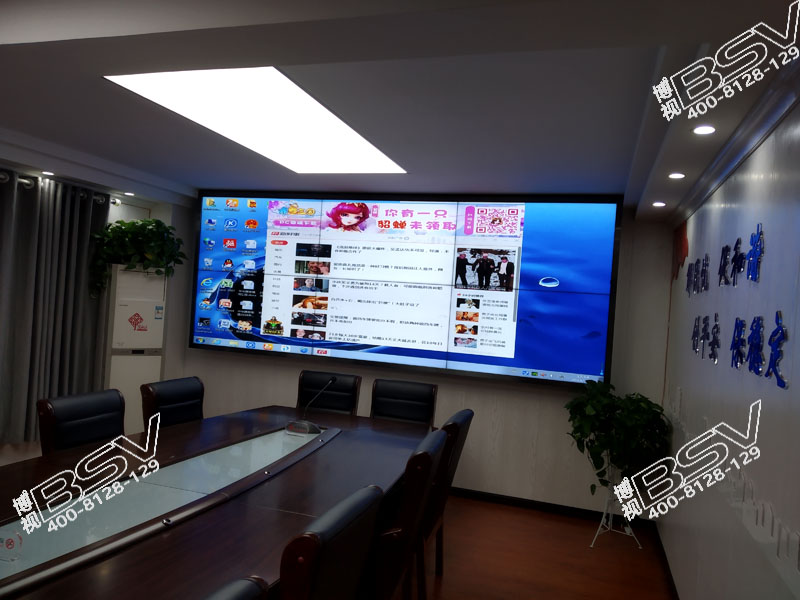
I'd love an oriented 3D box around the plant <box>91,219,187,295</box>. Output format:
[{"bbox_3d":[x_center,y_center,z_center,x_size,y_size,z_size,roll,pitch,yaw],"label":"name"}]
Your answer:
[{"bbox_3d":[-2.131,-0.355,4.898,0.680,0.590,0.550,3,0,-27],"label":"plant"}]

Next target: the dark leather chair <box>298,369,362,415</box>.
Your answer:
[{"bbox_3d":[-0.627,1.042,4.285,0.550,0.980,0.600,4,0,17],"label":"dark leather chair"}]

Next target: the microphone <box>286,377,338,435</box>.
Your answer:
[{"bbox_3d":[-0.511,0.647,3.689,0.160,0.290,0.350,4,0,29],"label":"microphone"}]

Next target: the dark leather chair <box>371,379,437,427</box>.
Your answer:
[{"bbox_3d":[-0.056,1.079,4.104,0.550,0.980,0.600,4,0,17],"label":"dark leather chair"}]

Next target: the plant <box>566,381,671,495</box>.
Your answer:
[{"bbox_3d":[1.489,0.947,4.134,0.660,0.740,0.600,4,1,17],"label":"plant"}]

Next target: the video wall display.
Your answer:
[{"bbox_3d":[-0.123,-0.179,5.132,3.710,1.440,0.120,4,0,17],"label":"video wall display"}]

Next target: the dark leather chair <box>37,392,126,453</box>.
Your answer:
[{"bbox_3d":[-1.510,1.017,3.182,0.600,0.980,0.520,4,1,24],"label":"dark leather chair"}]

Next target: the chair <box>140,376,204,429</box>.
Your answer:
[{"bbox_3d":[-1.260,1.028,3.785,0.600,0.980,0.520,4,1,22],"label":"chair"}]

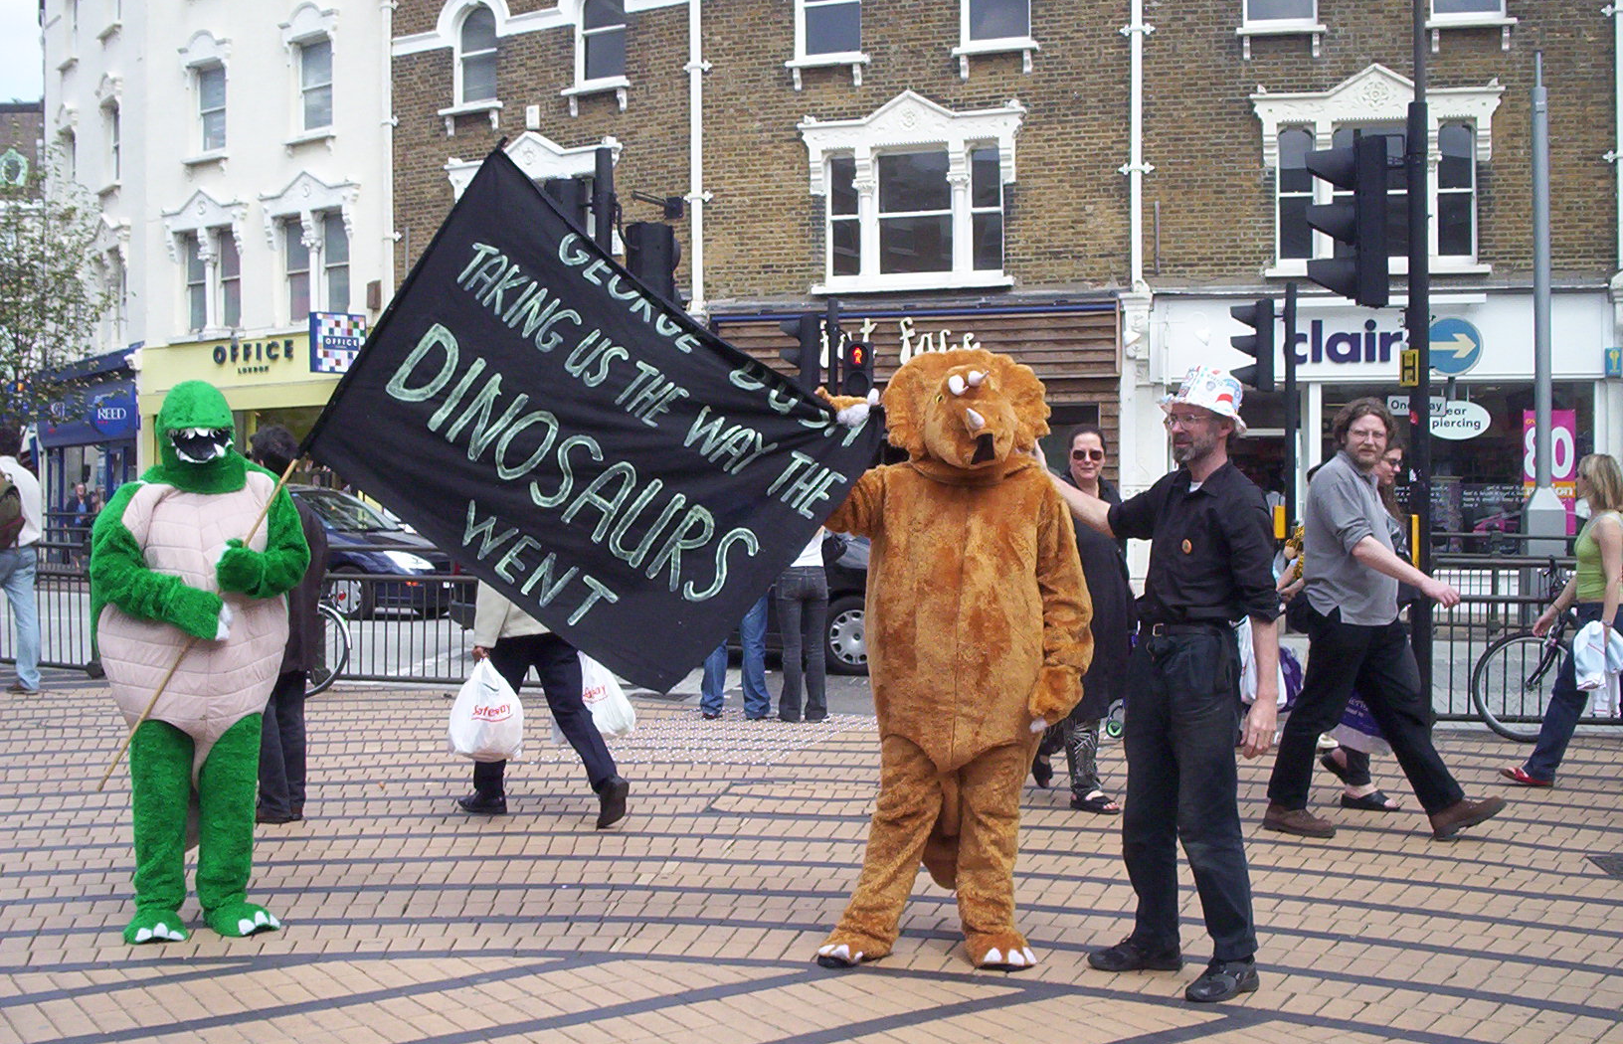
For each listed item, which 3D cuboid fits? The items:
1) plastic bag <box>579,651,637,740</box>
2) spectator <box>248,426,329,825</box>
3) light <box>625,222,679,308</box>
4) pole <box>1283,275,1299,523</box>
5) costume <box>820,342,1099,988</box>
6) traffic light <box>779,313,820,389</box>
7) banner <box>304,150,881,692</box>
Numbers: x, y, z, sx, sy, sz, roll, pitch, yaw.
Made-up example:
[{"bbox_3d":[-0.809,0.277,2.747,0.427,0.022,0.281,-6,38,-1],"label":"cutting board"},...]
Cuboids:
[{"bbox_3d":[-0.963,0.762,8.100,0.340,0.440,0.220,-1,1,-6],"label":"plastic bag"},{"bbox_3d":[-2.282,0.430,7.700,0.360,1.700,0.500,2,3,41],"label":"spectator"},{"bbox_3d":[-1.042,-1.629,11.700,0.310,0.660,0.300,0,3,14],"label":"light"},{"bbox_3d":[5.051,-0.776,18.879,0.120,3.540,0.120,0,3,14],"label":"pole"},{"bbox_3d":[0.455,0.398,5.740,0.870,1.910,0.680,0,3,3],"label":"costume"},{"bbox_3d":[-0.126,-1.829,19.800,0.450,0.970,0.310,0,3,13],"label":"traffic light"},{"bbox_3d":[-0.698,-0.320,5.600,1.430,1.170,0.140,33,3,2],"label":"banner"}]

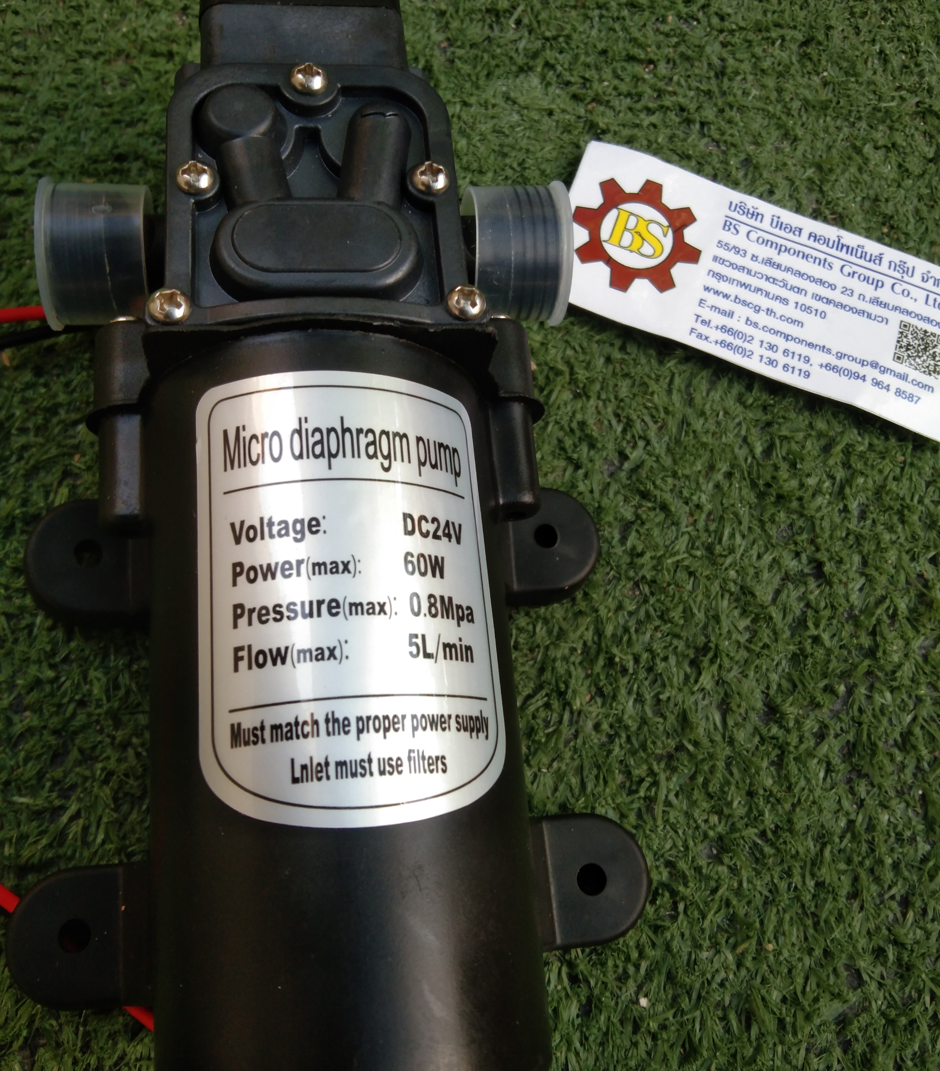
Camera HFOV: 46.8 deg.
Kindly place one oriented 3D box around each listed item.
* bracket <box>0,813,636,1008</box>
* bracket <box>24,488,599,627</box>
[{"bbox_3d":[-0.019,0.055,0.162,0.094,0.017,0.019,-3,73,-9],"label":"bracket"},{"bbox_3d":[-0.025,0.002,0.182,0.094,0.017,0.019,-3,73,-9],"label":"bracket"}]

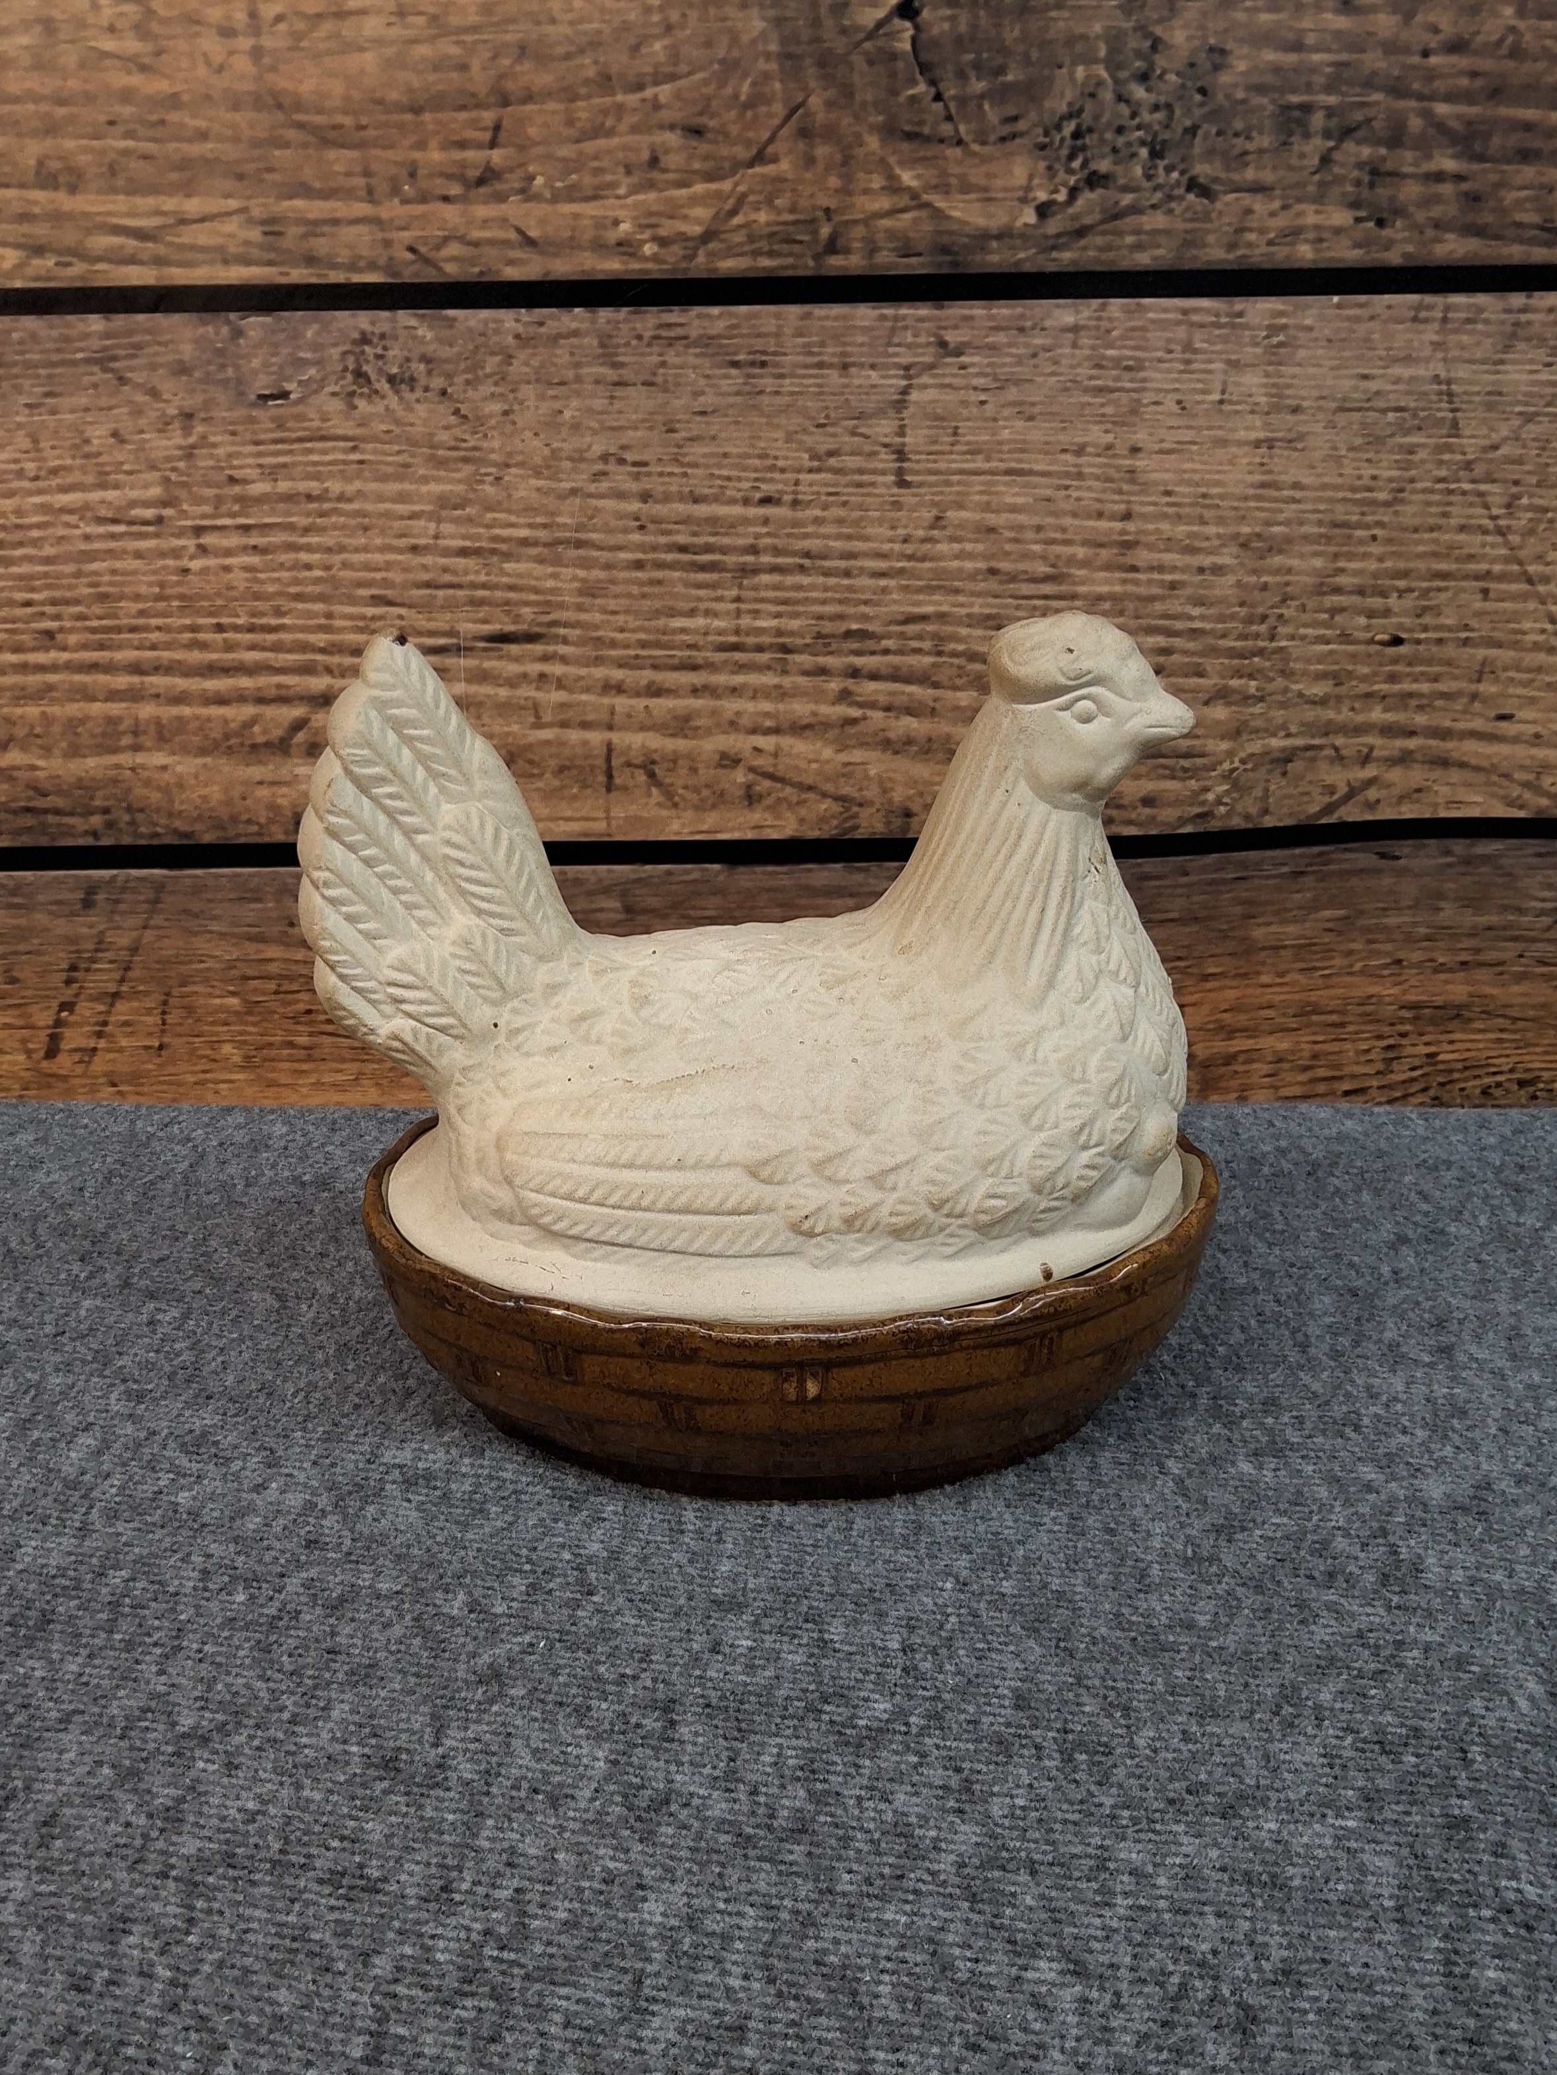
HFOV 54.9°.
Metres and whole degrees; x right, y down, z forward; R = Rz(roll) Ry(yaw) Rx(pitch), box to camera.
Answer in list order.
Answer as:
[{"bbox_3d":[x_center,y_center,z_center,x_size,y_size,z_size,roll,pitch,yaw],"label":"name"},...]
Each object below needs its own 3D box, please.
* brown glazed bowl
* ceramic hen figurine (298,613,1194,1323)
[{"bbox_3d":[0.004,0.060,0.399,0.213,0.068,0.134,-2,28,-3],"label":"brown glazed bowl"},{"bbox_3d":[-0.002,-0.025,0.354,0.214,0.147,0.124,-2,28,-3],"label":"ceramic hen figurine"}]

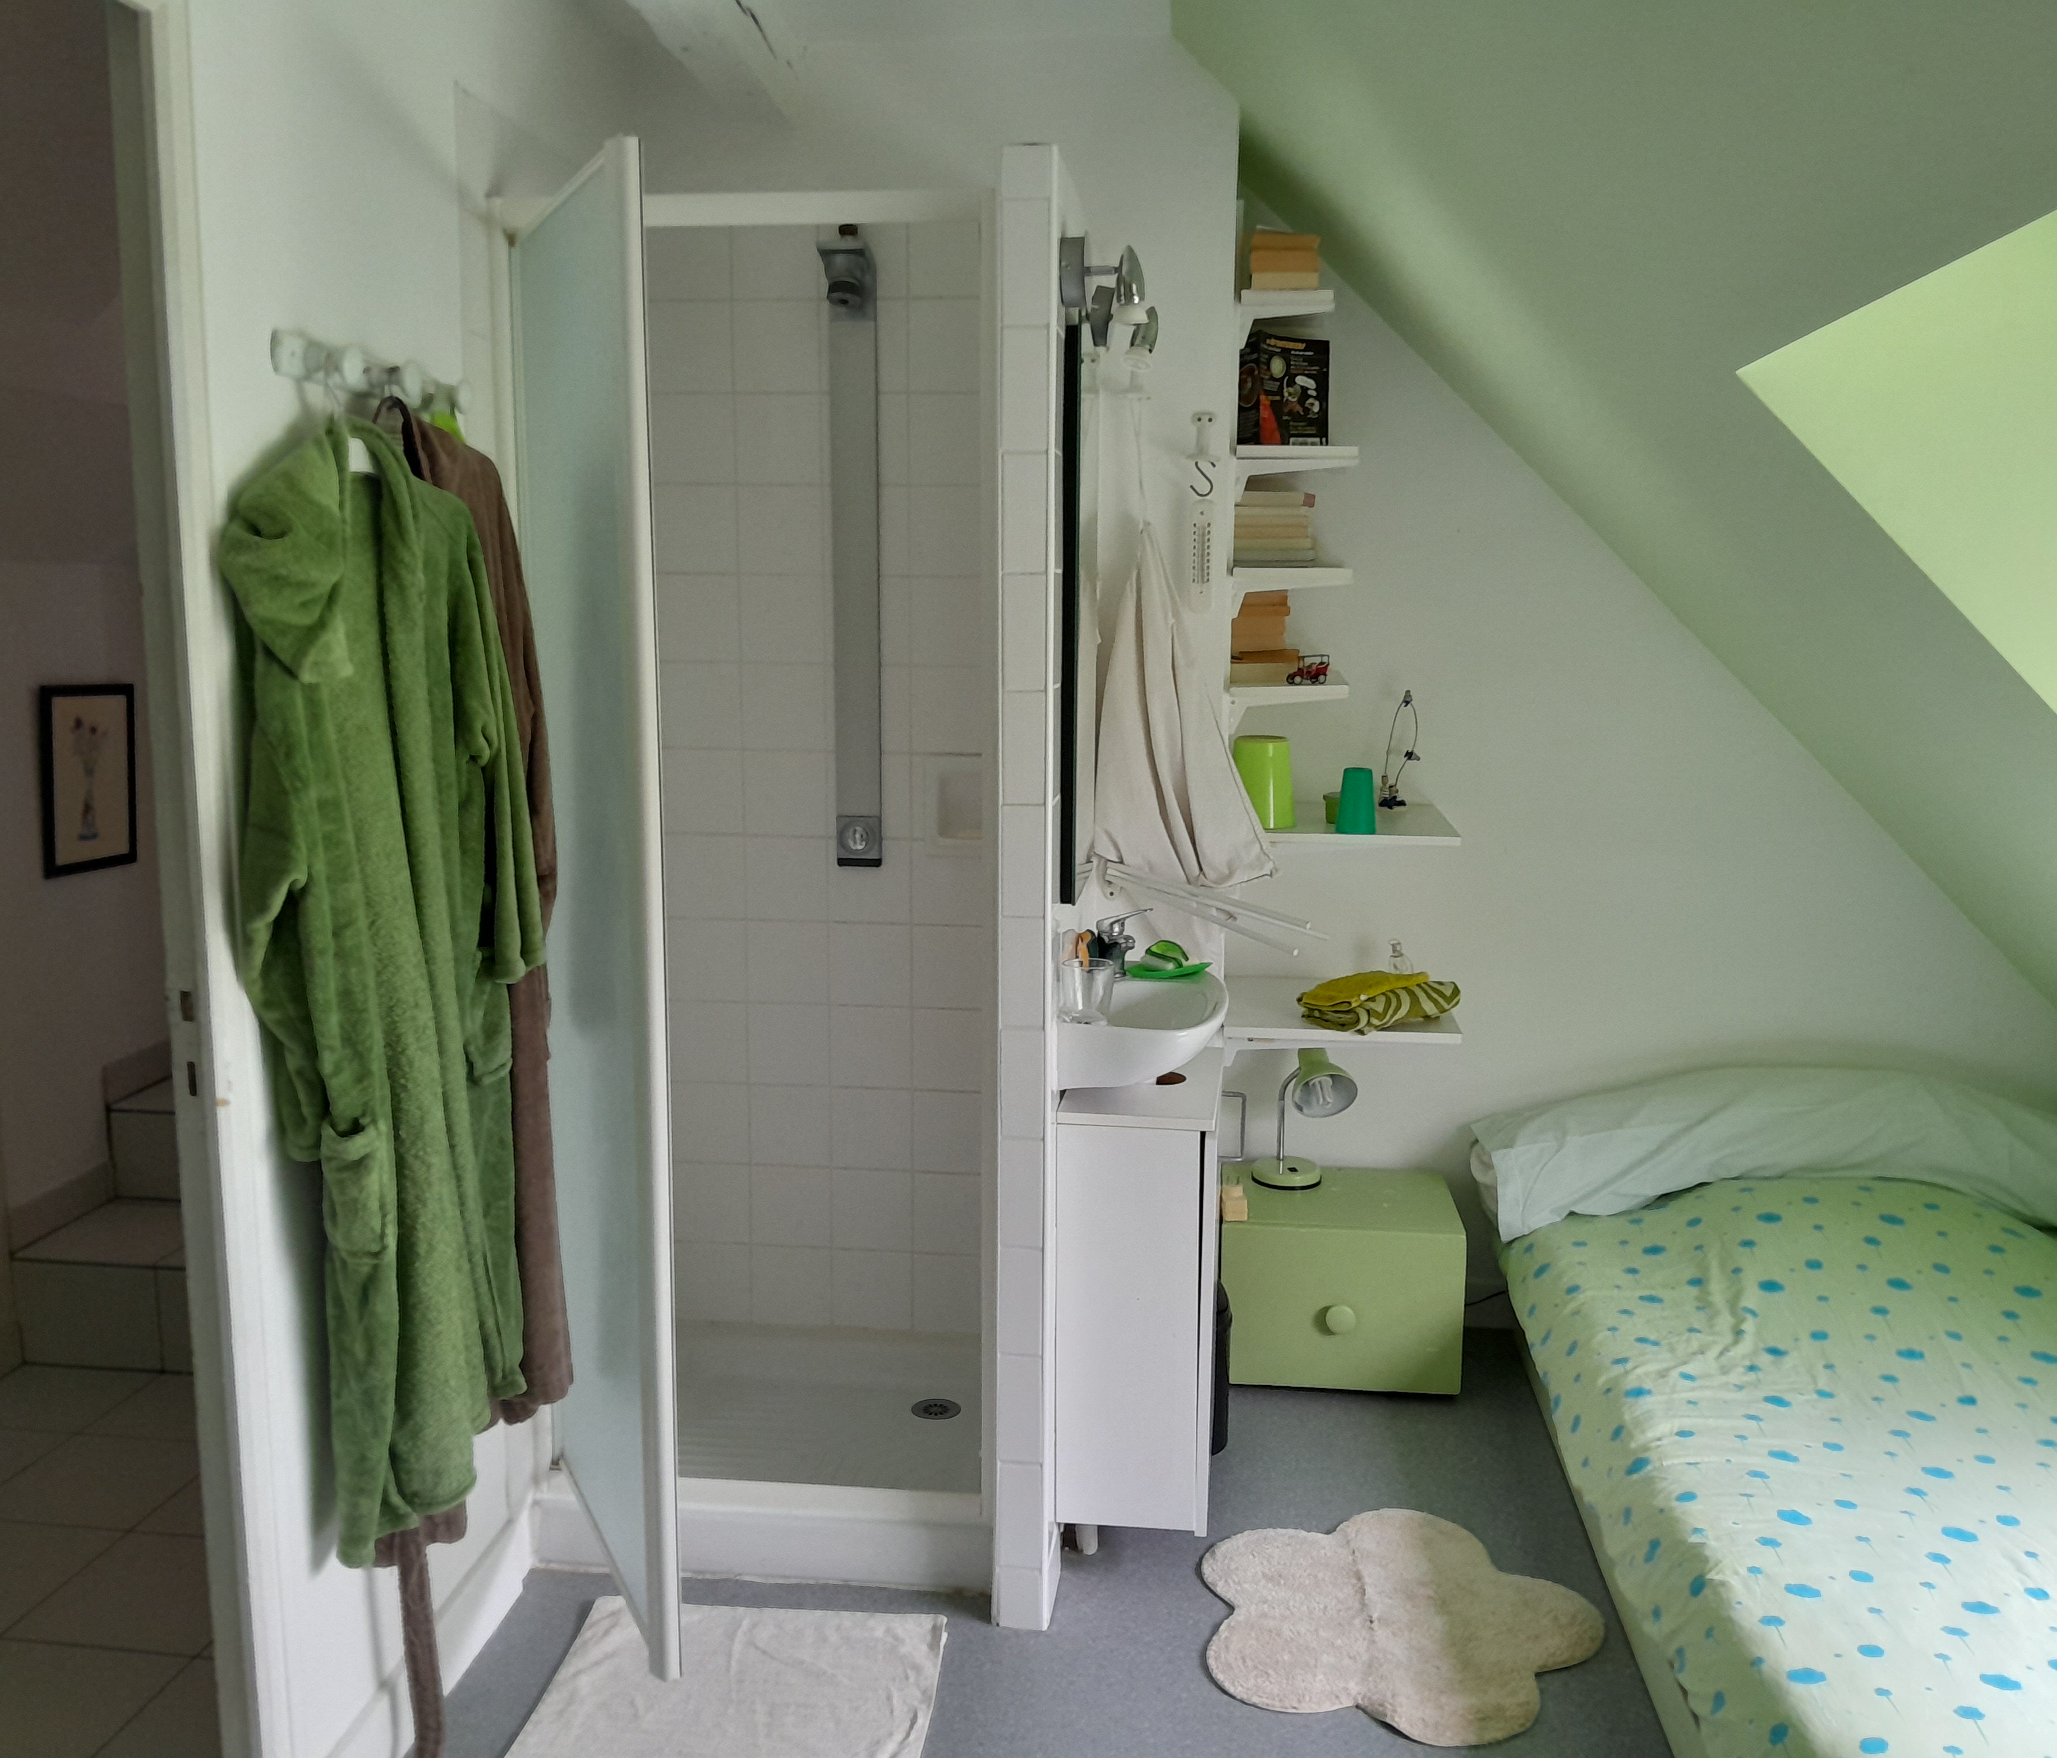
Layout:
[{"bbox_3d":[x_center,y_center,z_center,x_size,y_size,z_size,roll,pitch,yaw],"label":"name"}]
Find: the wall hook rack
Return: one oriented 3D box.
[{"bbox_3d":[-0.724,-0.567,1.996,0.072,0.055,0.390,1,8,6],"label":"wall hook rack"}]

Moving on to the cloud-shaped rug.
[{"bbox_3d":[0.530,1.047,2.510,0.570,0.016,0.595,1,8,6],"label":"cloud-shaped rug"}]

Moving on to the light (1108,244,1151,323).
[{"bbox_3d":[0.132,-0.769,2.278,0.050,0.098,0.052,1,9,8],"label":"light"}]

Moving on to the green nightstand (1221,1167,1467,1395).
[{"bbox_3d":[0.588,0.767,3.381,0.438,0.308,0.360,1,8,6],"label":"green nightstand"}]

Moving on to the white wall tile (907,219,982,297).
[{"bbox_3d":[-0.123,-1.046,2.942,0.150,0.150,0.010,1,8,6],"label":"white wall tile"}]

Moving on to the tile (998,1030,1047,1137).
[{"bbox_3d":[-0.006,0.276,2.378,0.063,0.151,0.012,1,9,7],"label":"tile"}]

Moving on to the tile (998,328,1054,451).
[{"bbox_3d":[-0.002,-0.619,2.235,0.068,0.154,0.012,1,9,7],"label":"tile"}]

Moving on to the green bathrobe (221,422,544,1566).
[{"bbox_3d":[-0.670,0.118,1.973,0.210,1.195,0.540,1,9,7],"label":"green bathrobe"}]

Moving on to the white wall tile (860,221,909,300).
[{"bbox_3d":[-0.275,-1.049,2.957,0.150,0.150,0.010,1,8,6],"label":"white wall tile"}]

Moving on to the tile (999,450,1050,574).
[{"bbox_3d":[-0.004,-0.469,2.259,0.062,0.150,0.012,1,9,8],"label":"tile"}]

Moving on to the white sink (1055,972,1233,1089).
[{"bbox_3d":[0.179,0.238,2.618,0.234,0.125,0.400,1,9,7],"label":"white sink"}]

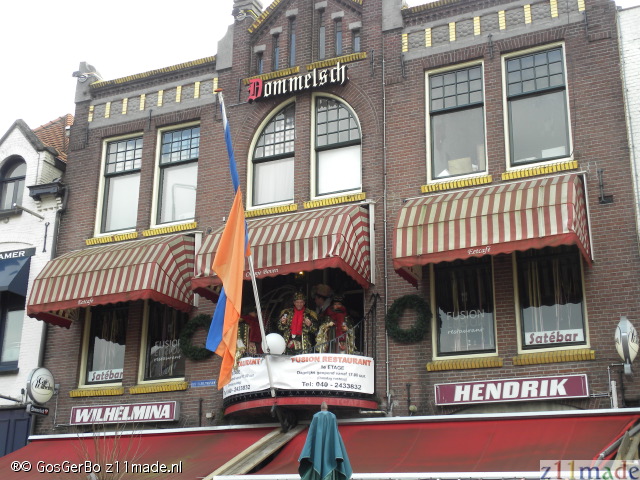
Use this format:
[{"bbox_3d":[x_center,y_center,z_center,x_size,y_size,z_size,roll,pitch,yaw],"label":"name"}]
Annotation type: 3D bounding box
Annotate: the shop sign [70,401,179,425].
[{"bbox_3d":[-3.717,3.365,18.370,2.415,0.342,0.170,-8,-21,24],"label":"shop sign"}]

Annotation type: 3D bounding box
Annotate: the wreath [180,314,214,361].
[{"bbox_3d":[-2.261,1.856,18.189,0.851,0.869,0.160,-8,-21,24],"label":"wreath"}]

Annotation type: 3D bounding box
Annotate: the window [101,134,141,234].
[{"bbox_3d":[-3.985,-1.128,19.390,0.980,2.040,0.130,-8,-21,23],"label":"window"}]

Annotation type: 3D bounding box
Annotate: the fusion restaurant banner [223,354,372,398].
[{"bbox_3d":[-0.553,2.406,16.917,2.898,0.620,1.038,-8,-21,24],"label":"fusion restaurant banner"}]

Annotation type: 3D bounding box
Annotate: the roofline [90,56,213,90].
[{"bbox_3d":[-3.607,-3.548,20.860,3.265,0.208,0.320,-8,-21,24],"label":"roofline"}]

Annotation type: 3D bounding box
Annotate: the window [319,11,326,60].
[{"bbox_3d":[0.052,-4.105,19.298,0.184,1.191,0.140,-8,-21,24],"label":"window"}]

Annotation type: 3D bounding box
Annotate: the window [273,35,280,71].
[{"bbox_3d":[-0.858,-3.655,18.755,0.190,0.820,0.120,-8,-21,23],"label":"window"}]

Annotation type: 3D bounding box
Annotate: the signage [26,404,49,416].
[{"bbox_3d":[-5.221,3.127,17.623,0.150,0.170,0.520,-8,-21,23],"label":"signage"}]

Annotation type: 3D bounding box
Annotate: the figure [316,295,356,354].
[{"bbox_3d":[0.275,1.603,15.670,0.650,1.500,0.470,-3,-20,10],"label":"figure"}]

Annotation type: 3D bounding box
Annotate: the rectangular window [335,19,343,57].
[{"bbox_3d":[0.391,-4.114,19.540,0.164,0.868,0.100,-8,-21,24],"label":"rectangular window"}]

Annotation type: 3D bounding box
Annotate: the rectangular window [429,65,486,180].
[{"bbox_3d":[2.559,-2.197,17.873,1.099,2.220,0.120,-8,-21,24],"label":"rectangular window"}]

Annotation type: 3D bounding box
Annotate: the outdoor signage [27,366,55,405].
[{"bbox_3d":[-5.180,2.724,17.864,0.280,0.680,0.660,-8,-21,23],"label":"outdoor signage"}]

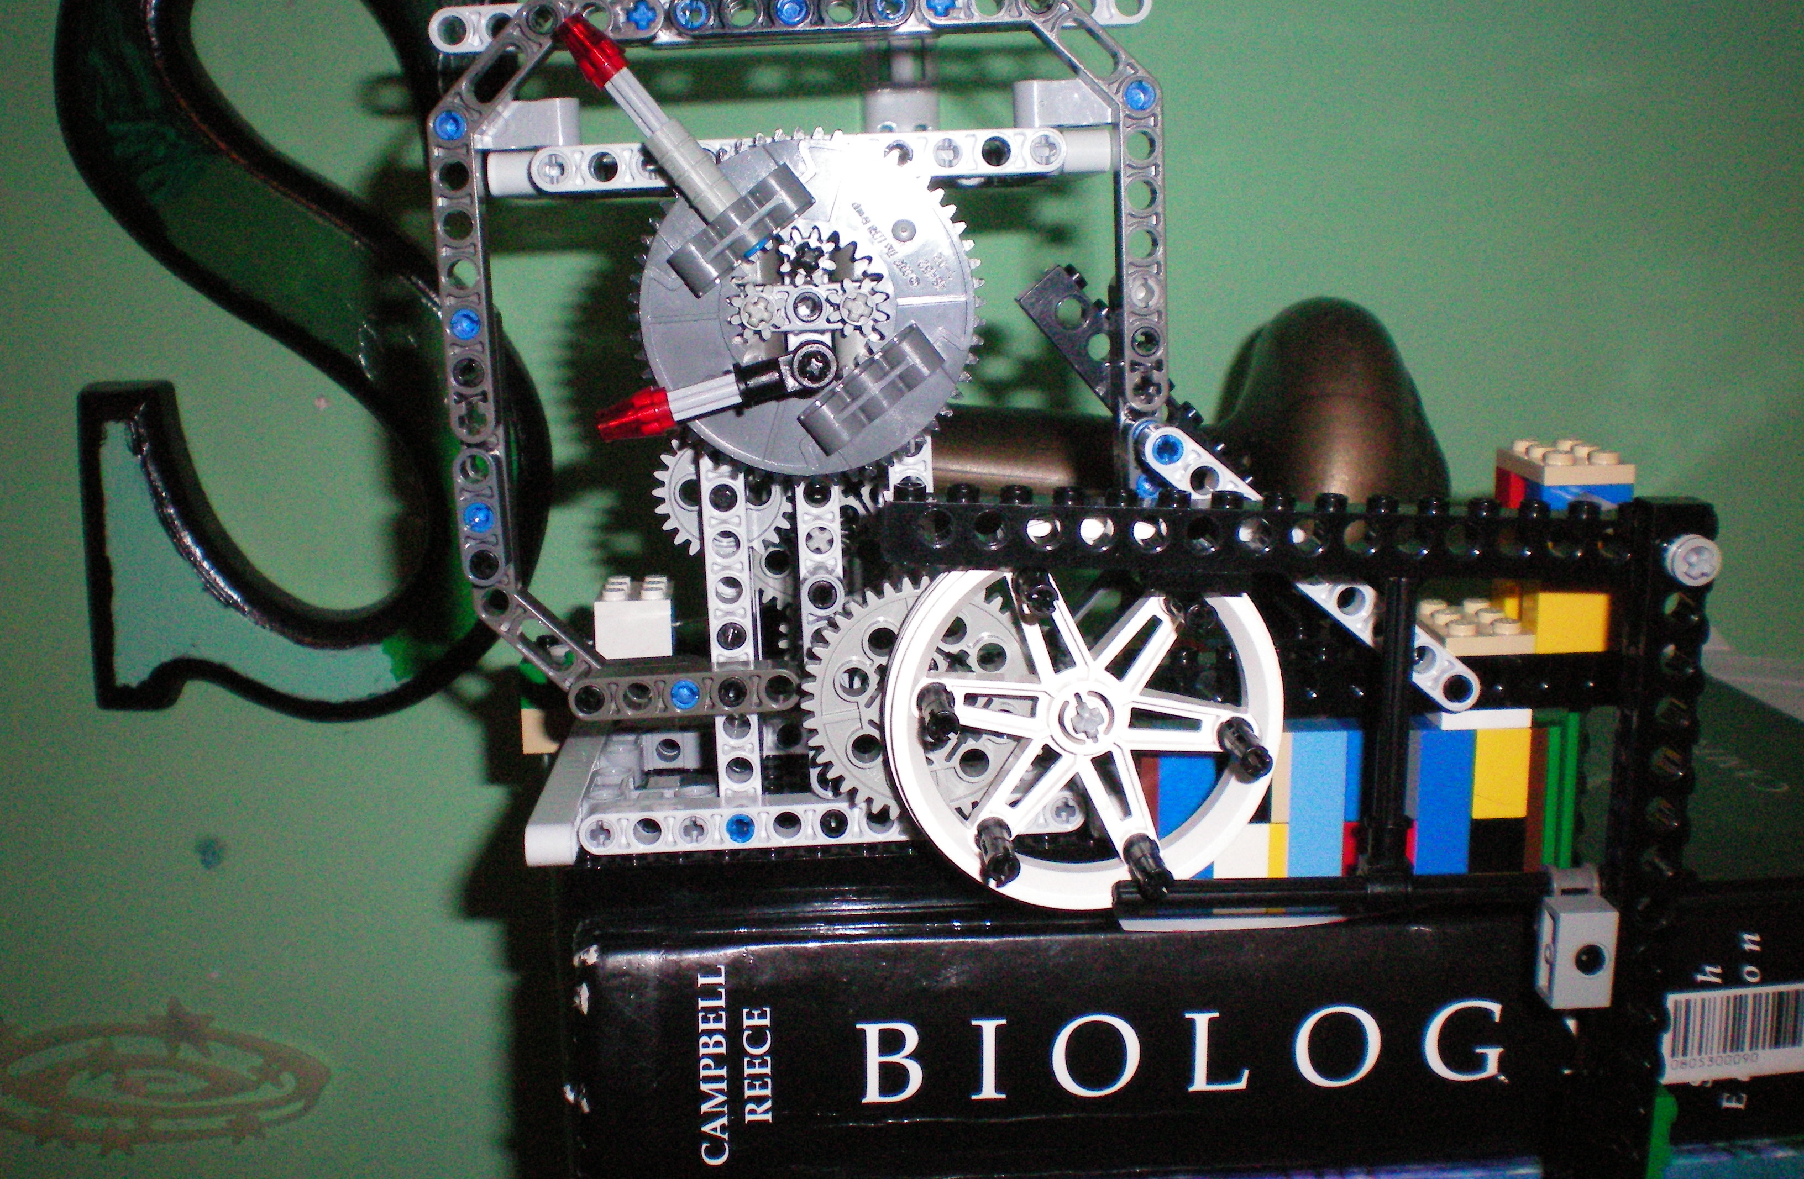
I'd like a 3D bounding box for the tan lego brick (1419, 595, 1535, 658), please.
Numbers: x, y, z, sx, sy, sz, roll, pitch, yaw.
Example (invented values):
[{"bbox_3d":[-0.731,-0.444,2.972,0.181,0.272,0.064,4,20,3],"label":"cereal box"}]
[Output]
[{"bbox_3d":[0.102,0.006,0.355,0.016,0.005,0.024,-3,9,-2],"label":"tan lego brick"}]

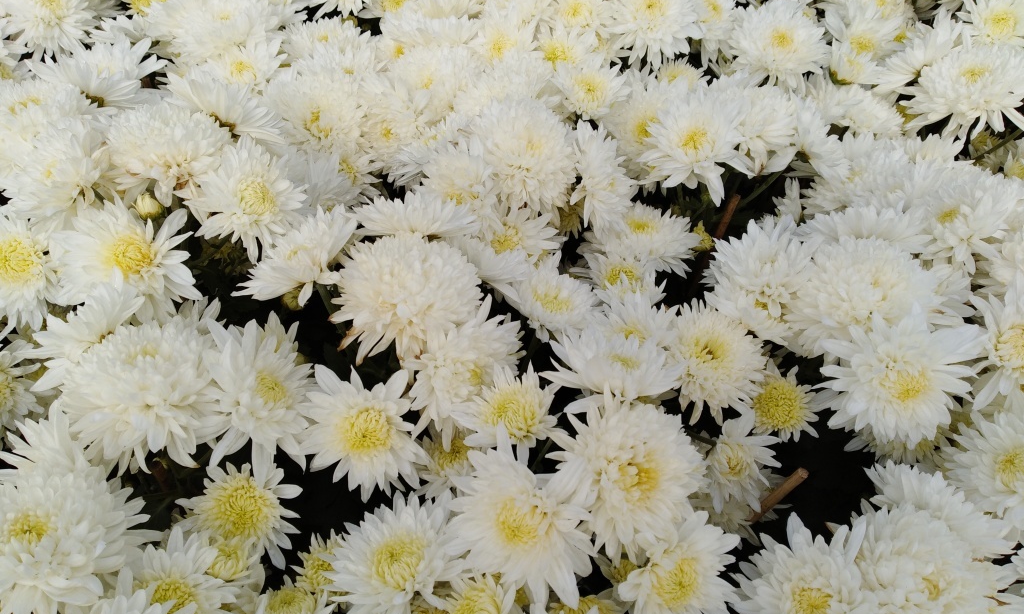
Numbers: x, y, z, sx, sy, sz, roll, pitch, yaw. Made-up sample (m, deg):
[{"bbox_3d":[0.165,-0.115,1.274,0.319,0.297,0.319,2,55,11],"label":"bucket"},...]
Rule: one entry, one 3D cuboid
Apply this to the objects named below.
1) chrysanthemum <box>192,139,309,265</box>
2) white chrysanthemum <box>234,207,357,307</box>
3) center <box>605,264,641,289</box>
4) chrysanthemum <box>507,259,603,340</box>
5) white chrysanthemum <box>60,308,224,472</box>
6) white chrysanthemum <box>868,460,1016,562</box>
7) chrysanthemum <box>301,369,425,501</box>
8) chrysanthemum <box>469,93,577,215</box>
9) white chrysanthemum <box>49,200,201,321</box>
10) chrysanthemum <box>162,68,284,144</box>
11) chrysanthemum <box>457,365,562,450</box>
[{"bbox_3d":[-0.233,-0.095,0.680,0.100,0.045,0.100,4,74,-14],"label":"chrysanthemum"},{"bbox_3d":[-0.143,-0.034,0.510,0.088,0.046,0.088,-30,39,-12],"label":"white chrysanthemum"},{"bbox_3d":[0.094,-0.025,0.655,0.032,0.014,0.032,0,44,0],"label":"center"},{"bbox_3d":[0.032,-0.007,0.595,0.074,0.042,0.074,10,38,-11],"label":"chrysanthemum"},{"bbox_3d":[-0.267,0.060,0.555,0.112,0.068,0.112,2,44,-2],"label":"white chrysanthemum"},{"bbox_3d":[0.245,0.123,0.440,0.081,0.042,0.081,30,37,32],"label":"white chrysanthemum"},{"bbox_3d":[-0.087,0.074,0.455,0.079,0.036,0.079,0,69,-11],"label":"chrysanthemum"},{"bbox_3d":[0.008,-0.111,0.565,0.083,0.055,0.083,2,72,-5],"label":"chrysanthemum"},{"bbox_3d":[-0.251,-0.029,0.500,0.089,0.045,0.089,6,62,-27],"label":"white chrysanthemum"},{"bbox_3d":[-0.282,-0.196,0.760,0.108,0.108,0.055,12,78,-13],"label":"chrysanthemum"},{"bbox_3d":[-0.001,0.065,0.475,0.066,0.038,0.066,6,54,1],"label":"chrysanthemum"}]

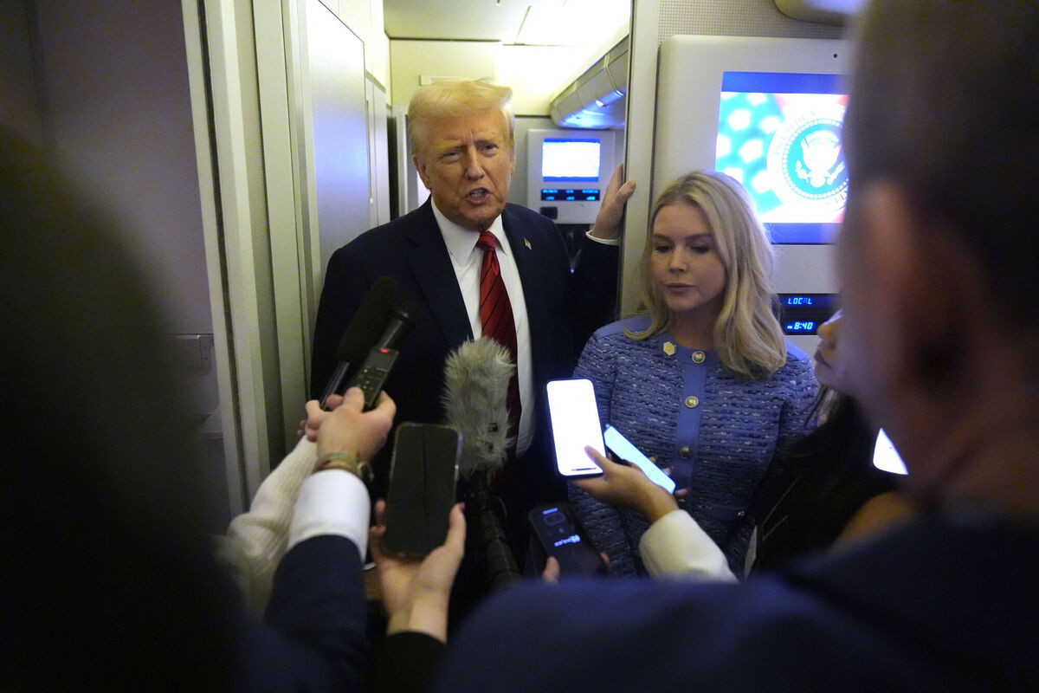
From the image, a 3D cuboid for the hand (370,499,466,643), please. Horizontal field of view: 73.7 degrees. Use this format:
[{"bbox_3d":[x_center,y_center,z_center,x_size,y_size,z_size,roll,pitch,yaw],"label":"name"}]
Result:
[{"bbox_3d":[-0.102,0.229,0.710,0.100,0.165,0.080,3,-30,1],"label":"hand"}]

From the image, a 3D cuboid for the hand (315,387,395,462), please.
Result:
[{"bbox_3d":[-0.213,0.101,0.900,0.098,0.075,0.118,4,41,4],"label":"hand"}]

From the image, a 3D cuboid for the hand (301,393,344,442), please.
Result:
[{"bbox_3d":[-0.265,0.099,0.950,0.075,0.070,0.095,6,42,6],"label":"hand"}]

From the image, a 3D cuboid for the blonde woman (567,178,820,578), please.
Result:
[{"bbox_3d":[0.310,0.541,1.410,0.460,1.730,0.310,5,14,16],"label":"blonde woman"}]

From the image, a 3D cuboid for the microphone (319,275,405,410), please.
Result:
[{"bbox_3d":[-0.241,-0.007,1.030,0.045,0.045,0.267,12,53,7],"label":"microphone"}]

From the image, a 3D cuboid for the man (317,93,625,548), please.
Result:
[{"bbox_3d":[-0.090,0.418,1.570,0.660,1.910,0.420,-2,14,-10],"label":"man"}]

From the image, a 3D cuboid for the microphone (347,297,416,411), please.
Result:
[{"bbox_3d":[-0.184,0.008,0.980,0.045,0.038,0.209,8,53,5],"label":"microphone"}]

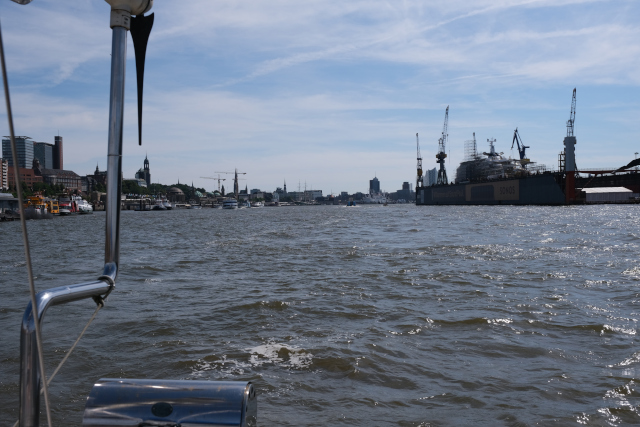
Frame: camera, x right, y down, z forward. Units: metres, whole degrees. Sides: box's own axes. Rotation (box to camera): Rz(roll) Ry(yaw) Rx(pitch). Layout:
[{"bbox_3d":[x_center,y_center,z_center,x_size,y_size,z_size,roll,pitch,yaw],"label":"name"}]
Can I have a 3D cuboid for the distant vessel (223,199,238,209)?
[{"bbox_3d":[-67.370,-6.930,455.000,9.500,7.800,32.000,-1,1,-9],"label":"distant vessel"}]

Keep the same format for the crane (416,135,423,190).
[{"bbox_3d":[105.660,-56.520,640.000,7.500,58.000,15.000,-1,1,12],"label":"crane"}]

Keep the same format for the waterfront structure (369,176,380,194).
[{"bbox_3d":[174.550,-76.300,1915.000,31.000,82.000,31.000,-1,1,5],"label":"waterfront structure"}]

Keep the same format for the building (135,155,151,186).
[{"bbox_3d":[-450.920,-91.720,1540.000,46.000,130.000,65.000,-1,1,-27],"label":"building"}]

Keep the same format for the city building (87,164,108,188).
[{"bbox_3d":[-266.820,-42.440,745.000,20.000,37.000,52.000,0,1,21],"label":"city building"}]

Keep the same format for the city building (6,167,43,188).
[{"bbox_3d":[-324.040,-35.630,664.000,20.000,27.500,42.000,0,1,25],"label":"city building"}]

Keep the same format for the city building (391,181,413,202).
[{"bbox_3d":[313.900,-80.730,2300.000,75.000,73.000,50.000,-1,1,7],"label":"city building"}]

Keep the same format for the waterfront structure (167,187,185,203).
[{"bbox_3d":[-167.830,-20.470,706.000,21.000,19.500,21.000,-1,1,18],"label":"waterfront structure"}]

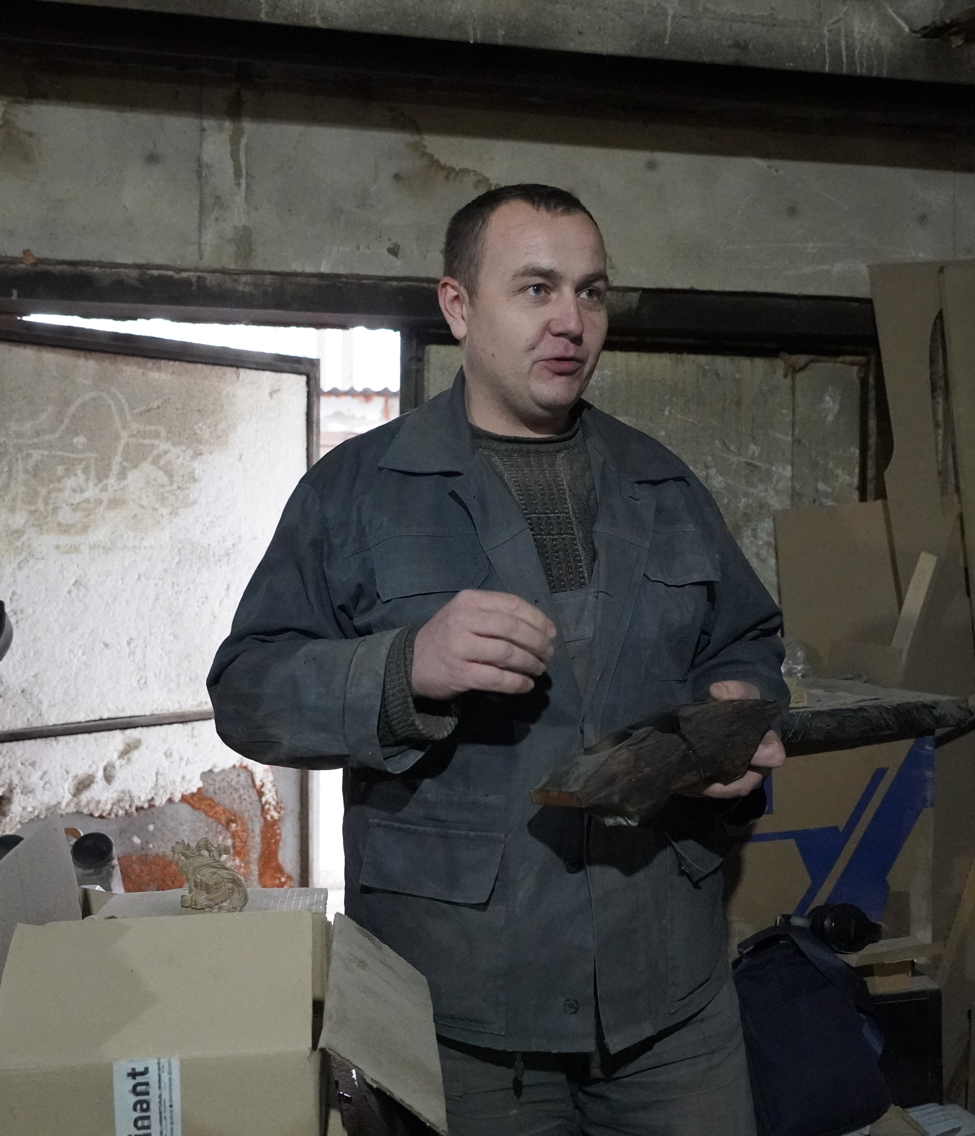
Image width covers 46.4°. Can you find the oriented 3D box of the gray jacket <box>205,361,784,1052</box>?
[{"bbox_3d":[0.015,0.140,1.220,0.620,0.720,0.420,0,1,-19],"label":"gray jacket"}]

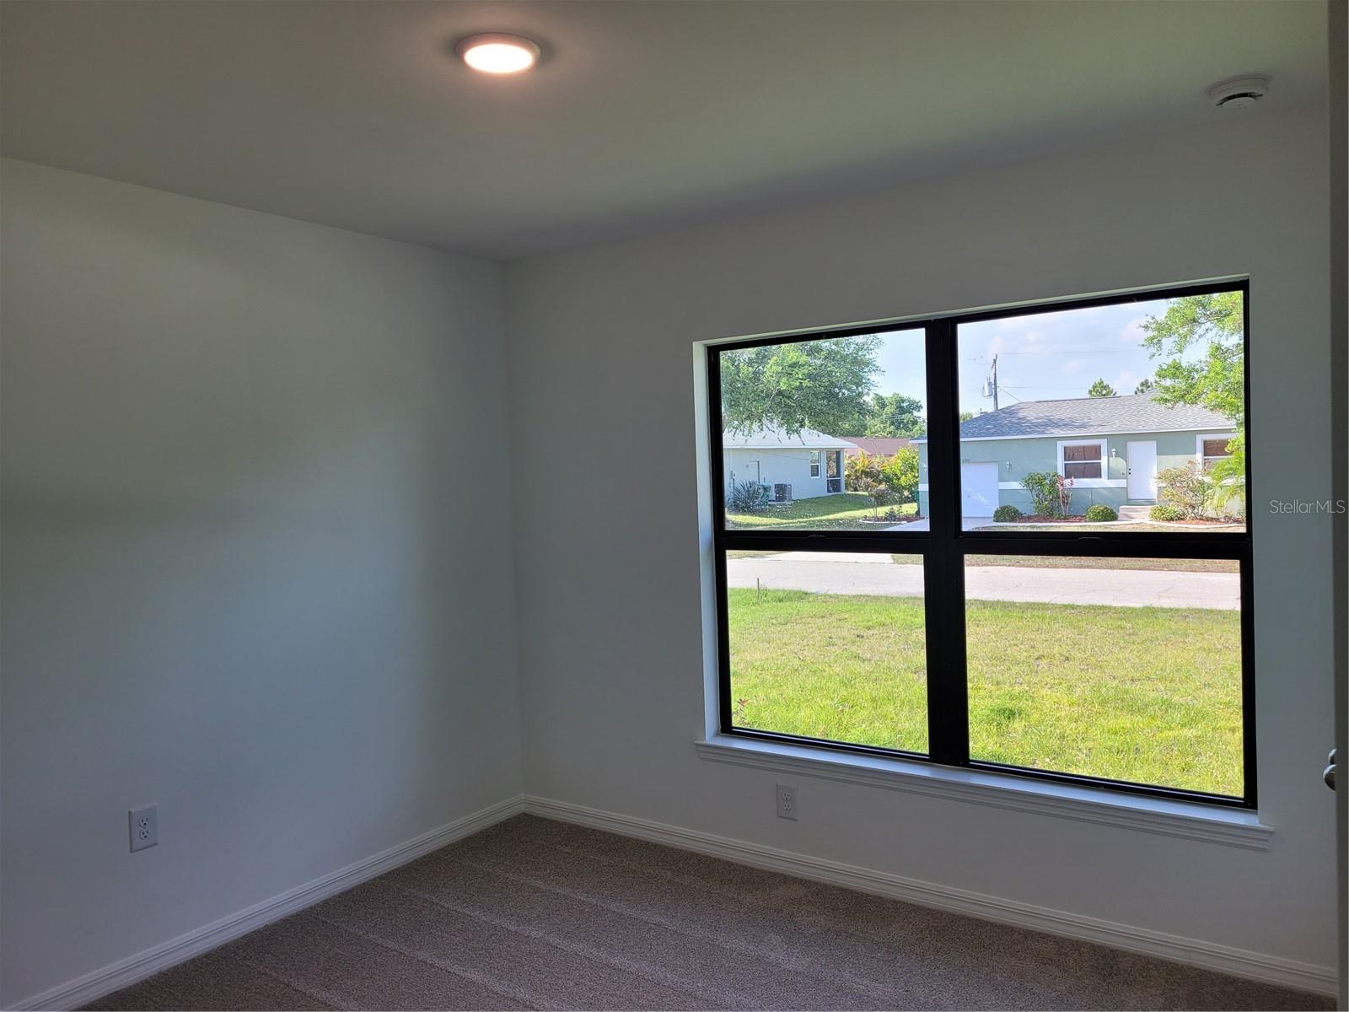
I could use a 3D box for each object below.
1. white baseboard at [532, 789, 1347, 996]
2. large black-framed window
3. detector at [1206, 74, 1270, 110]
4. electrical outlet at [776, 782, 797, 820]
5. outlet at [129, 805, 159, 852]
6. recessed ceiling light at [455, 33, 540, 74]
[{"bbox_3d":[0.585,1.312,3.608,3.060,0.082,0.015,0,3,35],"label":"white baseboard"},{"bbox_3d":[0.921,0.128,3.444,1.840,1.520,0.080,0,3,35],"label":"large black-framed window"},{"bbox_3d":[1.417,-1.036,2.550,0.142,0.044,0.142,0,3,35],"label":"detector"},{"bbox_3d":[0.414,1.088,3.718,0.081,0.125,0.007,0,3,35],"label":"electrical outlet"},{"bbox_3d":[-1.626,0.989,3.110,0.007,0.125,0.081,0,3,35],"label":"outlet"},{"bbox_3d":[-0.382,-0.974,2.196,0.180,0.023,0.180,-2,2,0],"label":"recessed ceiling light"}]

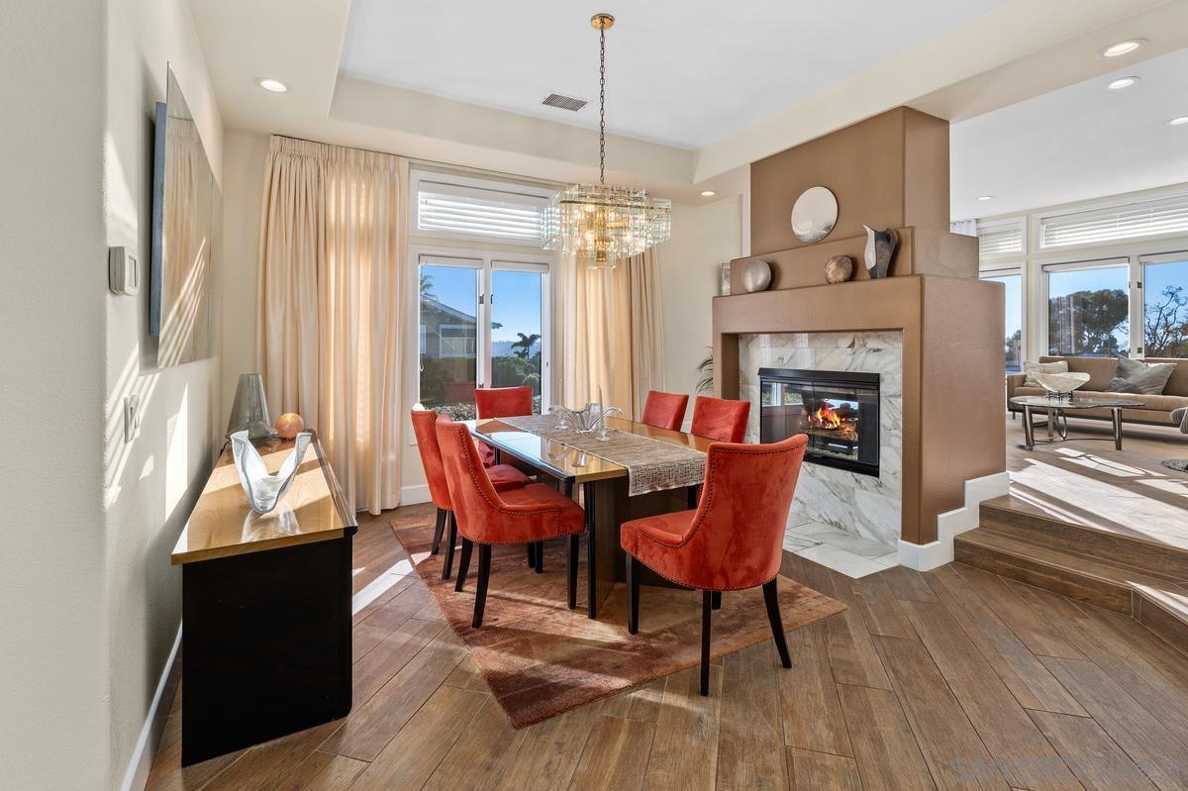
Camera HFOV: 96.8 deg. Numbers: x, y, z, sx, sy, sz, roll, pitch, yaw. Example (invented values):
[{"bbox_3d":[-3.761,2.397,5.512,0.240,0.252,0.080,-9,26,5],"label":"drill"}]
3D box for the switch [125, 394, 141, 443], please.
[{"bbox_3d":[-1.276,0.064,1.460,0.012,0.120,0.120,-3,6,-30],"label":"switch"}]

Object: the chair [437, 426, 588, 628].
[{"bbox_3d":[-0.472,0.596,2.777,0.640,0.970,0.560,-3,6,-26],"label":"chair"}]

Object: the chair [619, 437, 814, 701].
[{"bbox_3d":[0.524,0.642,2.330,0.560,0.970,0.640,-3,6,-26],"label":"chair"}]

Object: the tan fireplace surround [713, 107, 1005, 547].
[{"bbox_3d":[1.985,-0.541,4.224,1.030,2.840,1.790,-2,4,-30],"label":"tan fireplace surround"}]

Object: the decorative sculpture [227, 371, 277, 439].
[{"bbox_3d":[-2.368,0.068,3.658,0.290,0.440,0.250,-2,4,-30],"label":"decorative sculpture"}]

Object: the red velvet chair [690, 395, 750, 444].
[{"bbox_3d":[0.686,0.539,3.521,0.630,0.980,0.500,-2,4,-30],"label":"red velvet chair"}]

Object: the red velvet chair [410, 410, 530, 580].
[{"bbox_3d":[-0.761,0.543,3.288,0.640,0.970,0.560,-2,6,-24],"label":"red velvet chair"}]

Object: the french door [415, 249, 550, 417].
[{"bbox_3d":[-0.981,-0.450,4.826,1.310,1.700,0.100,-2,4,-30],"label":"french door"}]

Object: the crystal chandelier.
[{"bbox_3d":[0.047,-1.386,2.936,0.600,1.370,0.600,-1,6,-13],"label":"crystal chandelier"}]

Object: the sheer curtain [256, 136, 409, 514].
[{"bbox_3d":[-2.026,-0.495,4.163,1.060,2.880,0.160,-2,4,-30],"label":"sheer curtain"}]

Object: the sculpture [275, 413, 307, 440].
[{"bbox_3d":[-2.057,0.207,3.582,0.168,0.175,0.168,-2,4,-30],"label":"sculpture"}]

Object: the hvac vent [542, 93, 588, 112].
[{"bbox_3d":[-0.228,-2.297,4.149,0.320,0.030,0.200,-2,4,-30],"label":"hvac vent"}]

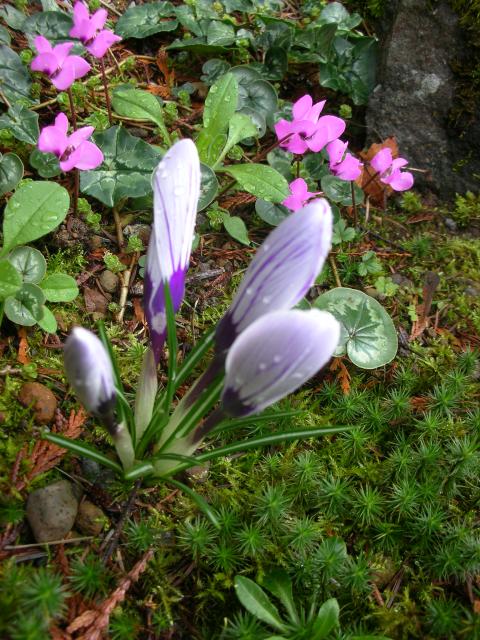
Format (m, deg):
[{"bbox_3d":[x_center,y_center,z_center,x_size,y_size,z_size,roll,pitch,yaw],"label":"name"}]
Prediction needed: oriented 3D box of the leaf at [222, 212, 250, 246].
[{"bbox_3d":[-0.002,-0.049,0.348,0.011,0.005,0.023,-35,77,-9],"label":"leaf"}]

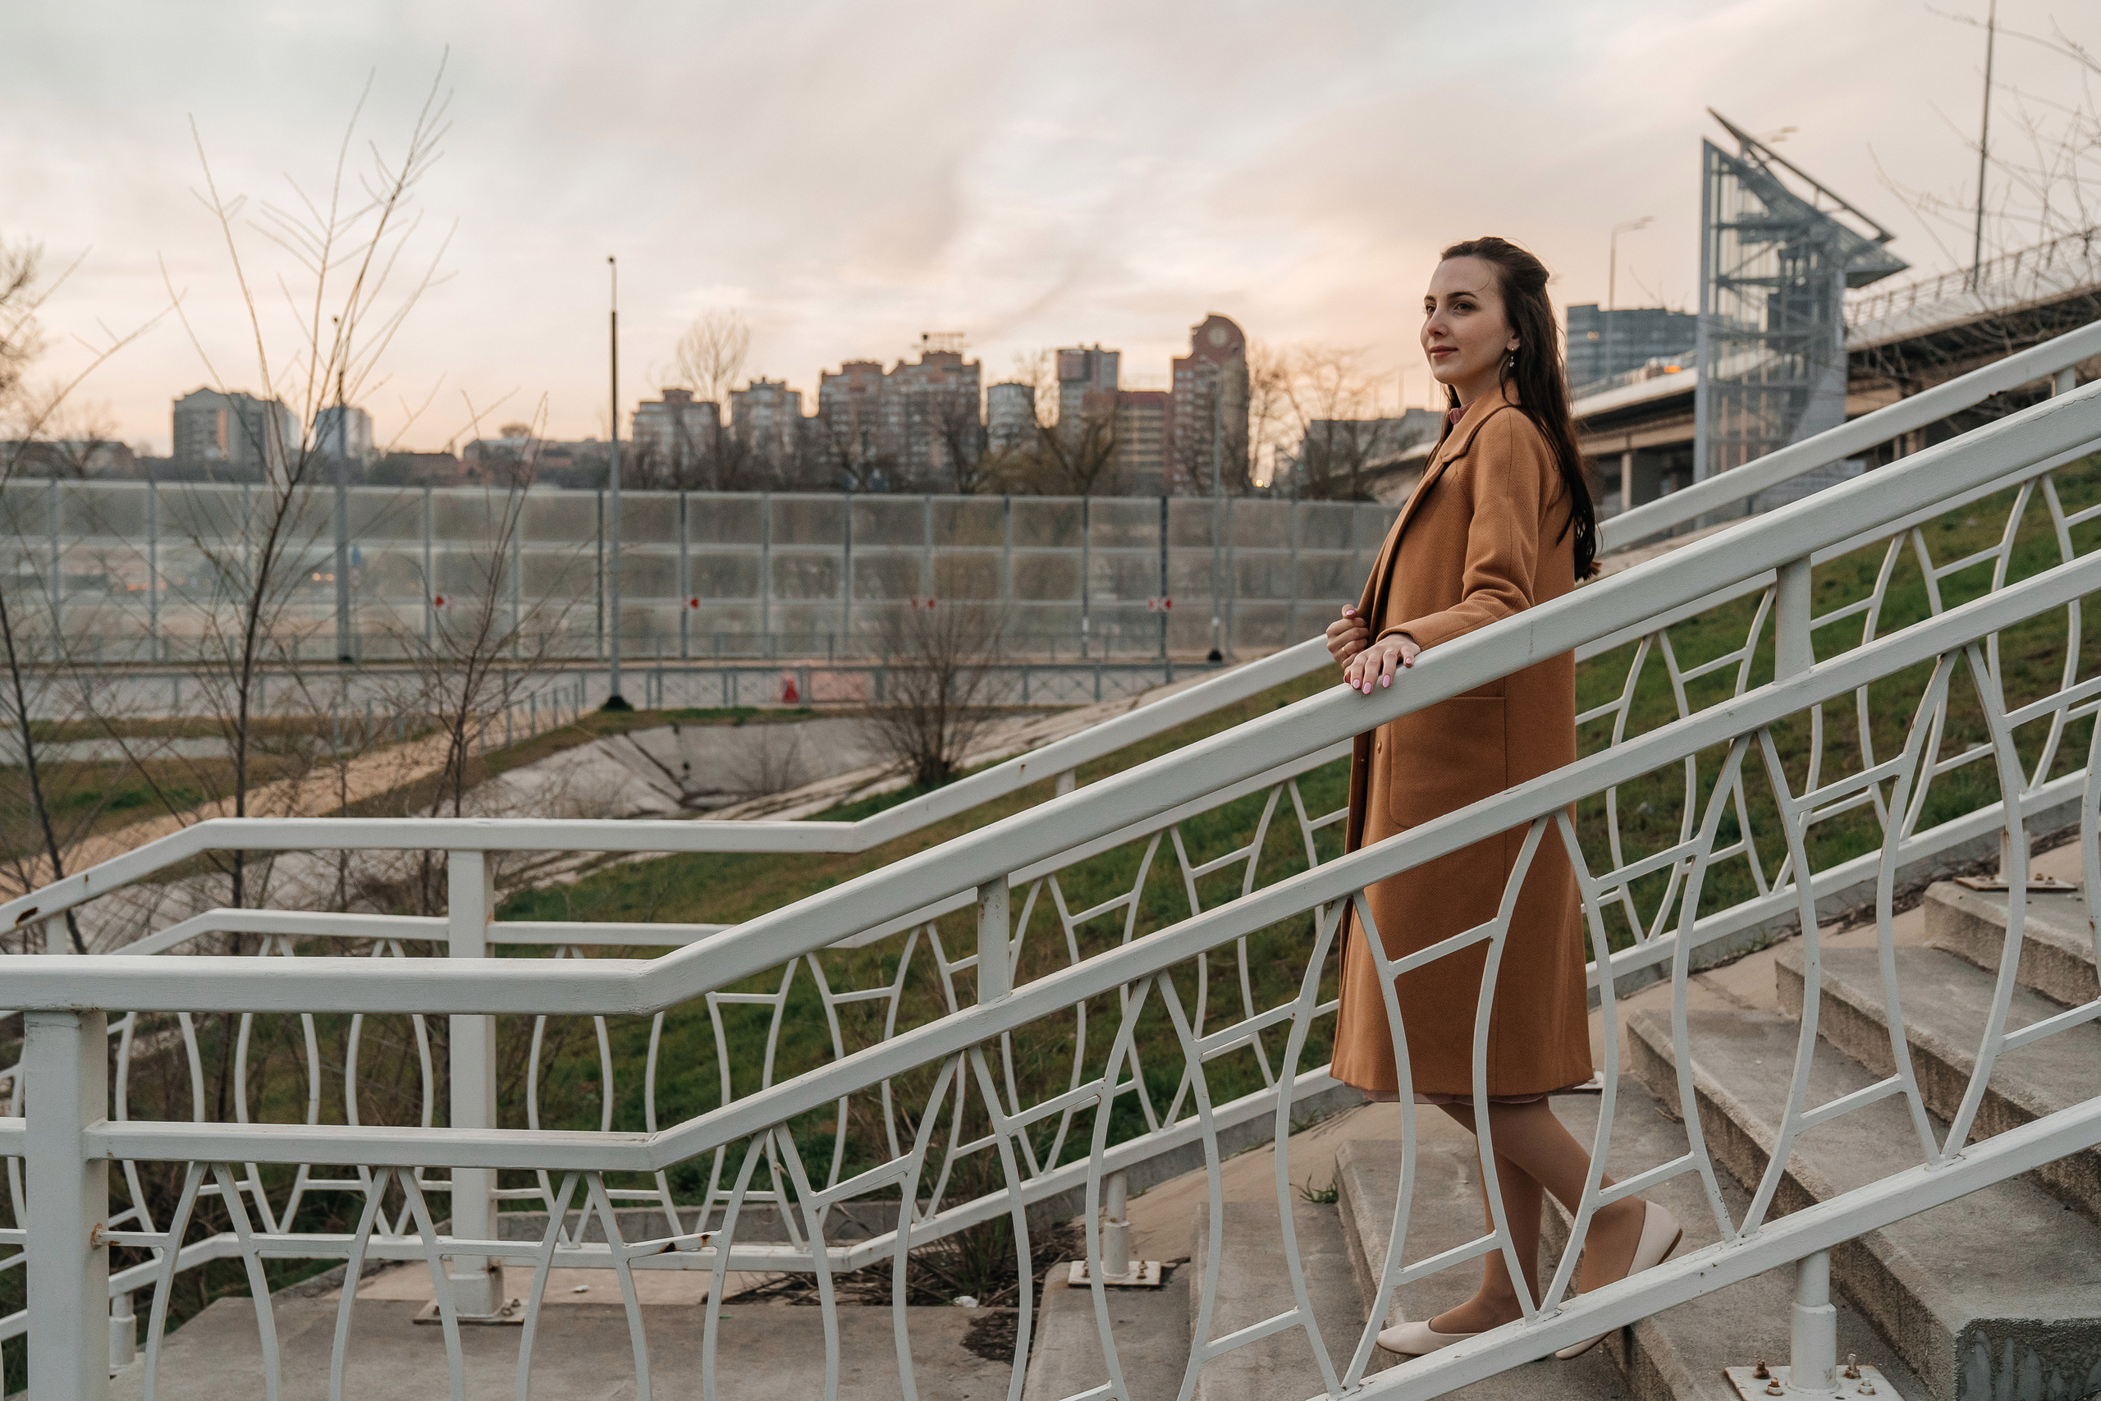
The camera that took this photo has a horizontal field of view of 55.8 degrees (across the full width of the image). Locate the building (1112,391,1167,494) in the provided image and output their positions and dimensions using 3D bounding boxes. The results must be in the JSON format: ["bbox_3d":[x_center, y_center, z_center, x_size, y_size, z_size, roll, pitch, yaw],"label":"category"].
[{"bbox_3d":[23.230,-59.965,520.000,15.000,41.270,16.000,0,2,6],"label":"building"}]

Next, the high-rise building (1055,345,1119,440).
[{"bbox_3d":[11.354,-77.403,610.000,20.000,62.530,18.000,0,2,6],"label":"high-rise building"}]

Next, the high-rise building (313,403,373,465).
[{"bbox_3d":[-227.664,-70.894,640.000,18.000,48.140,18.000,-1,3,-30],"label":"high-rise building"}]

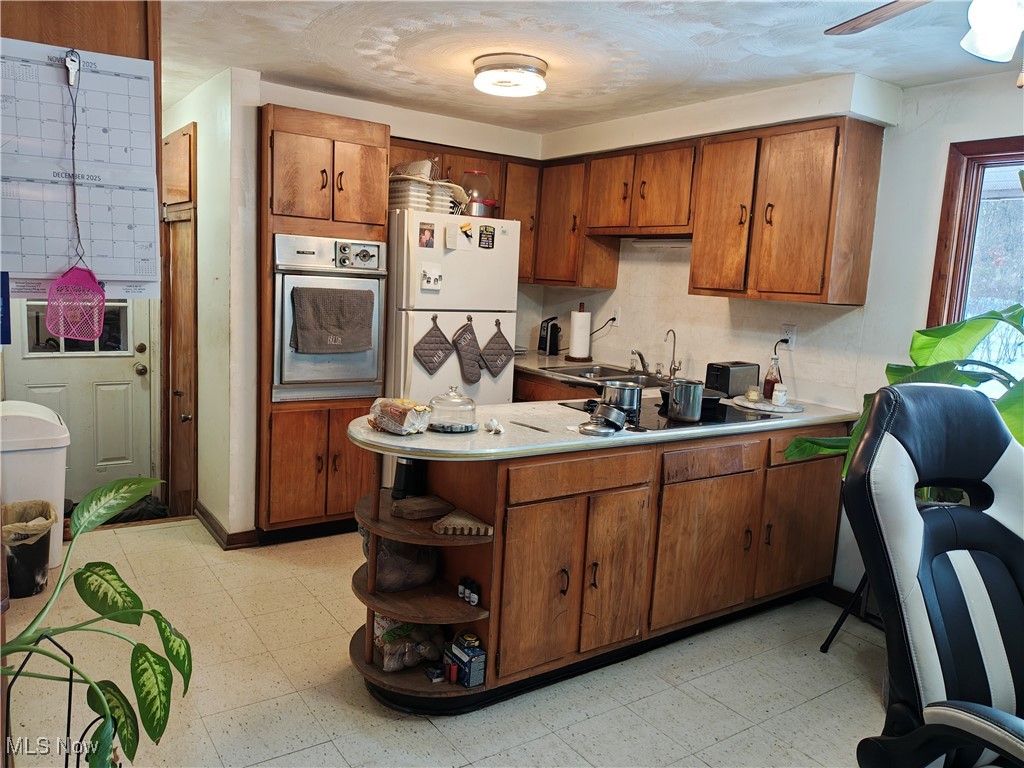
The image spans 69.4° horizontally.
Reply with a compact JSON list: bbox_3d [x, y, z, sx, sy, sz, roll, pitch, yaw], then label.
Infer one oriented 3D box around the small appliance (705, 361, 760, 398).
[{"bbox_3d":[1.100,-0.033,3.693,0.240,0.158,0.147,-3,11,-38],"label":"small appliance"}]

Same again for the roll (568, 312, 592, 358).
[{"bbox_3d":[0.438,-0.317,4.739,0.132,0.290,0.132,3,8,0],"label":"roll"}]

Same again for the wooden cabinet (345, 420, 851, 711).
[{"bbox_3d":[0.426,0.571,3.014,2.250,0.885,0.655,-3,10,-35],"label":"wooden cabinet"}]

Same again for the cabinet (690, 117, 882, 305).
[{"bbox_3d":[1.225,-0.768,3.410,0.306,0.751,0.760,-2,10,-35],"label":"cabinet"}]

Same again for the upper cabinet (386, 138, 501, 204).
[{"bbox_3d":[-0.488,-1.219,4.407,0.867,0.358,0.300,-3,10,-35],"label":"upper cabinet"}]

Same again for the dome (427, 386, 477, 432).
[{"bbox_3d":[-0.196,0.078,2.519,0.178,0.145,0.178,3,8,0],"label":"dome"}]

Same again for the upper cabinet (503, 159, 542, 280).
[{"bbox_3d":[-0.032,-1.022,4.704,0.310,0.751,0.295,-2,10,-35],"label":"upper cabinet"}]

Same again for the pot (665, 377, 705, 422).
[{"bbox_3d":[0.667,0.067,2.869,0.128,0.147,0.155,8,10,30],"label":"pot"}]

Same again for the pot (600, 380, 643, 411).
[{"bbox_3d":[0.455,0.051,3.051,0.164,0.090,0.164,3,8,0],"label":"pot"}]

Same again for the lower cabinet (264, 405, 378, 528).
[{"bbox_3d":[-1.119,0.368,4.066,0.625,0.665,0.580,-3,10,-35],"label":"lower cabinet"}]

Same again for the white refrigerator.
[{"bbox_3d":[-0.471,-0.077,4.278,0.720,1.735,0.680,-2,10,-35],"label":"white refrigerator"}]

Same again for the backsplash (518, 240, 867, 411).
[{"bbox_3d":[0.869,-0.426,4.175,0.040,0.776,2.350,-2,10,-35],"label":"backsplash"}]

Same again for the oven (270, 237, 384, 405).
[{"bbox_3d":[-1.044,-0.356,3.936,0.593,0.812,0.555,-3,10,-35],"label":"oven"}]

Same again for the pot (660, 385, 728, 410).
[{"bbox_3d":[0.787,0.064,3.215,0.290,0.055,0.290,3,8,0],"label":"pot"}]

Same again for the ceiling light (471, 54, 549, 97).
[{"bbox_3d":[-0.006,-1.283,3.081,0.312,0.098,0.312,3,8,0],"label":"ceiling light"}]

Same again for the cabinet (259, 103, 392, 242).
[{"bbox_3d":[-1.028,-1.036,3.784,0.601,0.578,0.585,-2,10,-35],"label":"cabinet"}]

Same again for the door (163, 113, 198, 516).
[{"bbox_3d":[-2.012,-0.301,4.463,0.050,2.365,0.900,-2,10,-35],"label":"door"}]

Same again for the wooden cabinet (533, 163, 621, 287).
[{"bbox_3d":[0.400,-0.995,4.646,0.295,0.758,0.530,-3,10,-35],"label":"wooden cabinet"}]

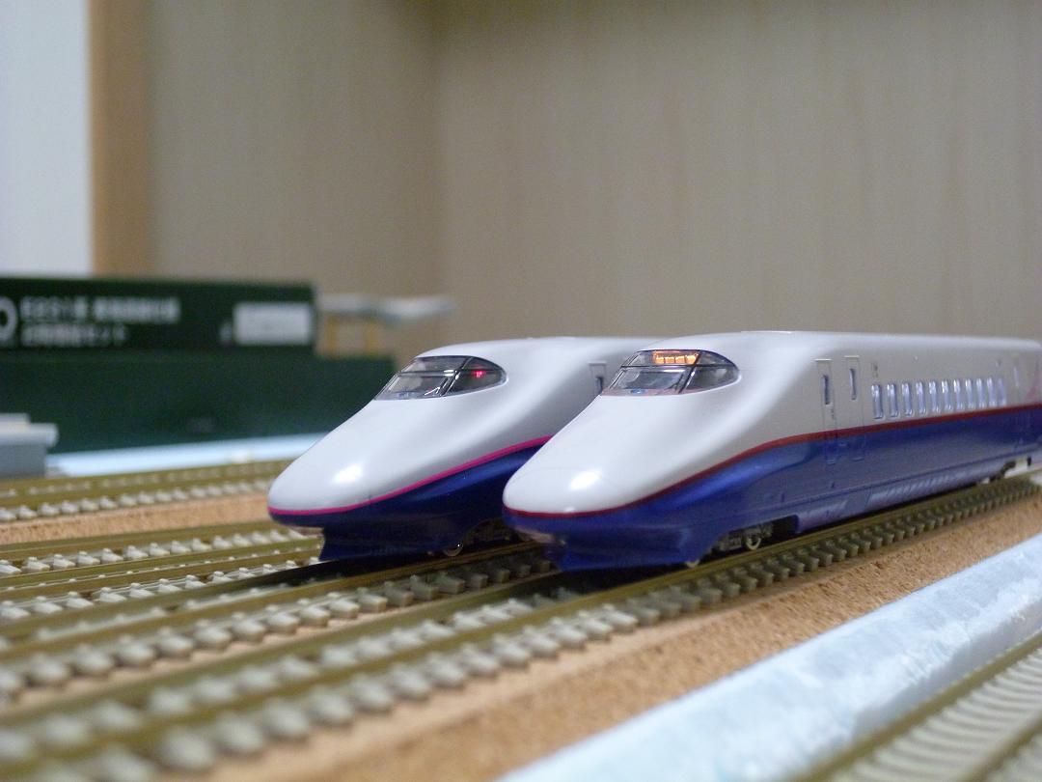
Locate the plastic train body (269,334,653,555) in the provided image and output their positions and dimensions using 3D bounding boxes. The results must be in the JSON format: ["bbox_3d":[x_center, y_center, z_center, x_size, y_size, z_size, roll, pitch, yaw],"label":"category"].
[{"bbox_3d":[0.017,0.004,0.219,0.021,0.023,0.160,-1,1,29],"label":"plastic train body"}]

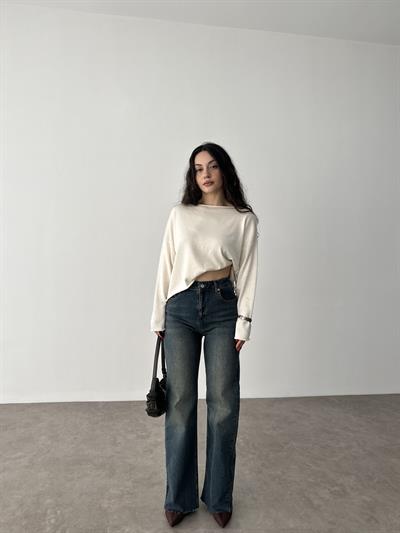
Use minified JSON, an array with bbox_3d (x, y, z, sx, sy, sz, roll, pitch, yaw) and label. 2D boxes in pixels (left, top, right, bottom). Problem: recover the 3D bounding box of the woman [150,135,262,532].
[{"bbox_3d":[0.017,0.277,1.750,0.490,1.710,0.320,1,0,2],"label":"woman"}]

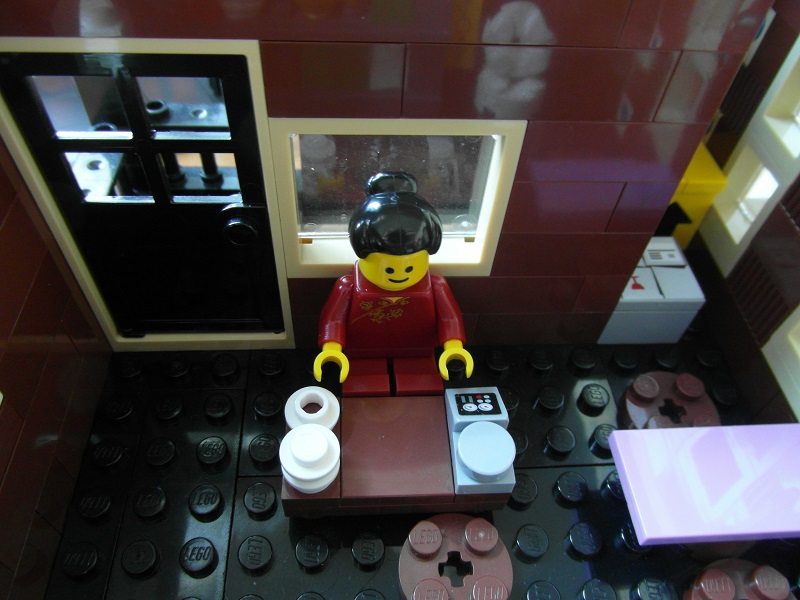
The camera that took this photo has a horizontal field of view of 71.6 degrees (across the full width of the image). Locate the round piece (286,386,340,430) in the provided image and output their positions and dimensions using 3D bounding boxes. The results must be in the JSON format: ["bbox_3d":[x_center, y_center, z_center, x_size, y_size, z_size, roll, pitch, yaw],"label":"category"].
[{"bbox_3d":[-0.013,0.017,0.083,0.008,0.005,0.008,0,50,-5],"label":"round piece"}]

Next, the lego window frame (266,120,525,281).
[{"bbox_3d":[-0.001,-0.015,0.081,0.032,0.029,0.008,0,50,-5],"label":"lego window frame"}]

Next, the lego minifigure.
[{"bbox_3d":[-0.001,0.001,0.083,0.024,0.039,0.016,0,50,-5],"label":"lego minifigure"}]

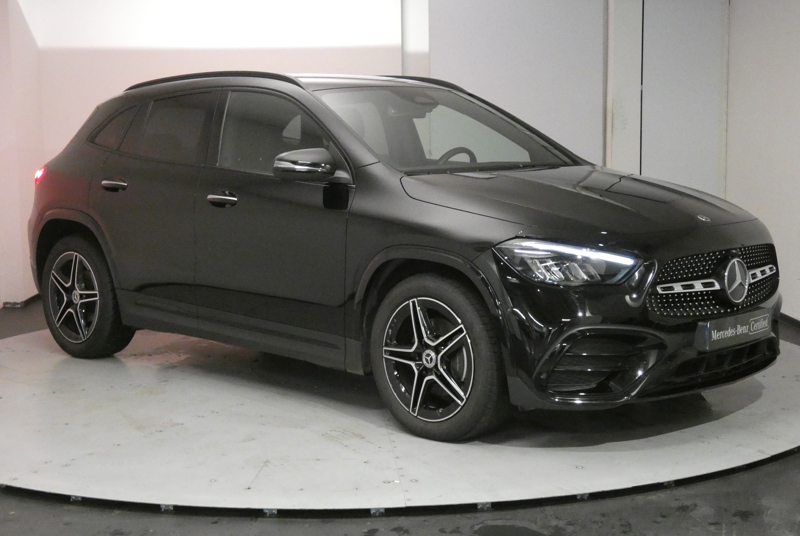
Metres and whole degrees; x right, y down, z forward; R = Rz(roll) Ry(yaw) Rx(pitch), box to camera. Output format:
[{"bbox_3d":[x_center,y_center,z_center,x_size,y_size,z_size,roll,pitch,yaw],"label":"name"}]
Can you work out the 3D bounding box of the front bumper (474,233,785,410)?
[{"bbox_3d":[1.163,0.195,5.013,0.660,0.620,1.800,6,9,43],"label":"front bumper"}]

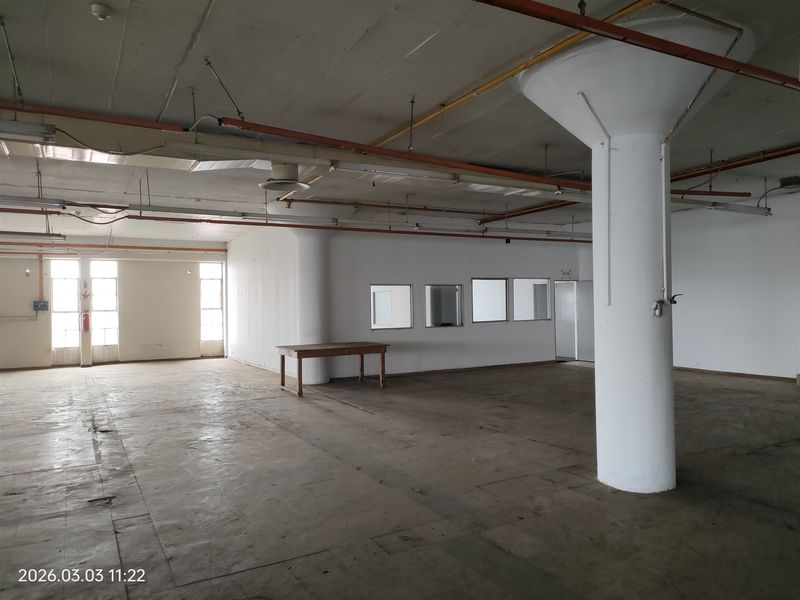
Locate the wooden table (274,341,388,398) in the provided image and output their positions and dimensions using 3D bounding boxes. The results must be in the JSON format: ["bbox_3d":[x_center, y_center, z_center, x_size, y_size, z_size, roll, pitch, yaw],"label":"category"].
[{"bbox_3d":[-1.216,1.245,10.602,1.820,0.780,1.090,-1,0,-30],"label":"wooden table"}]

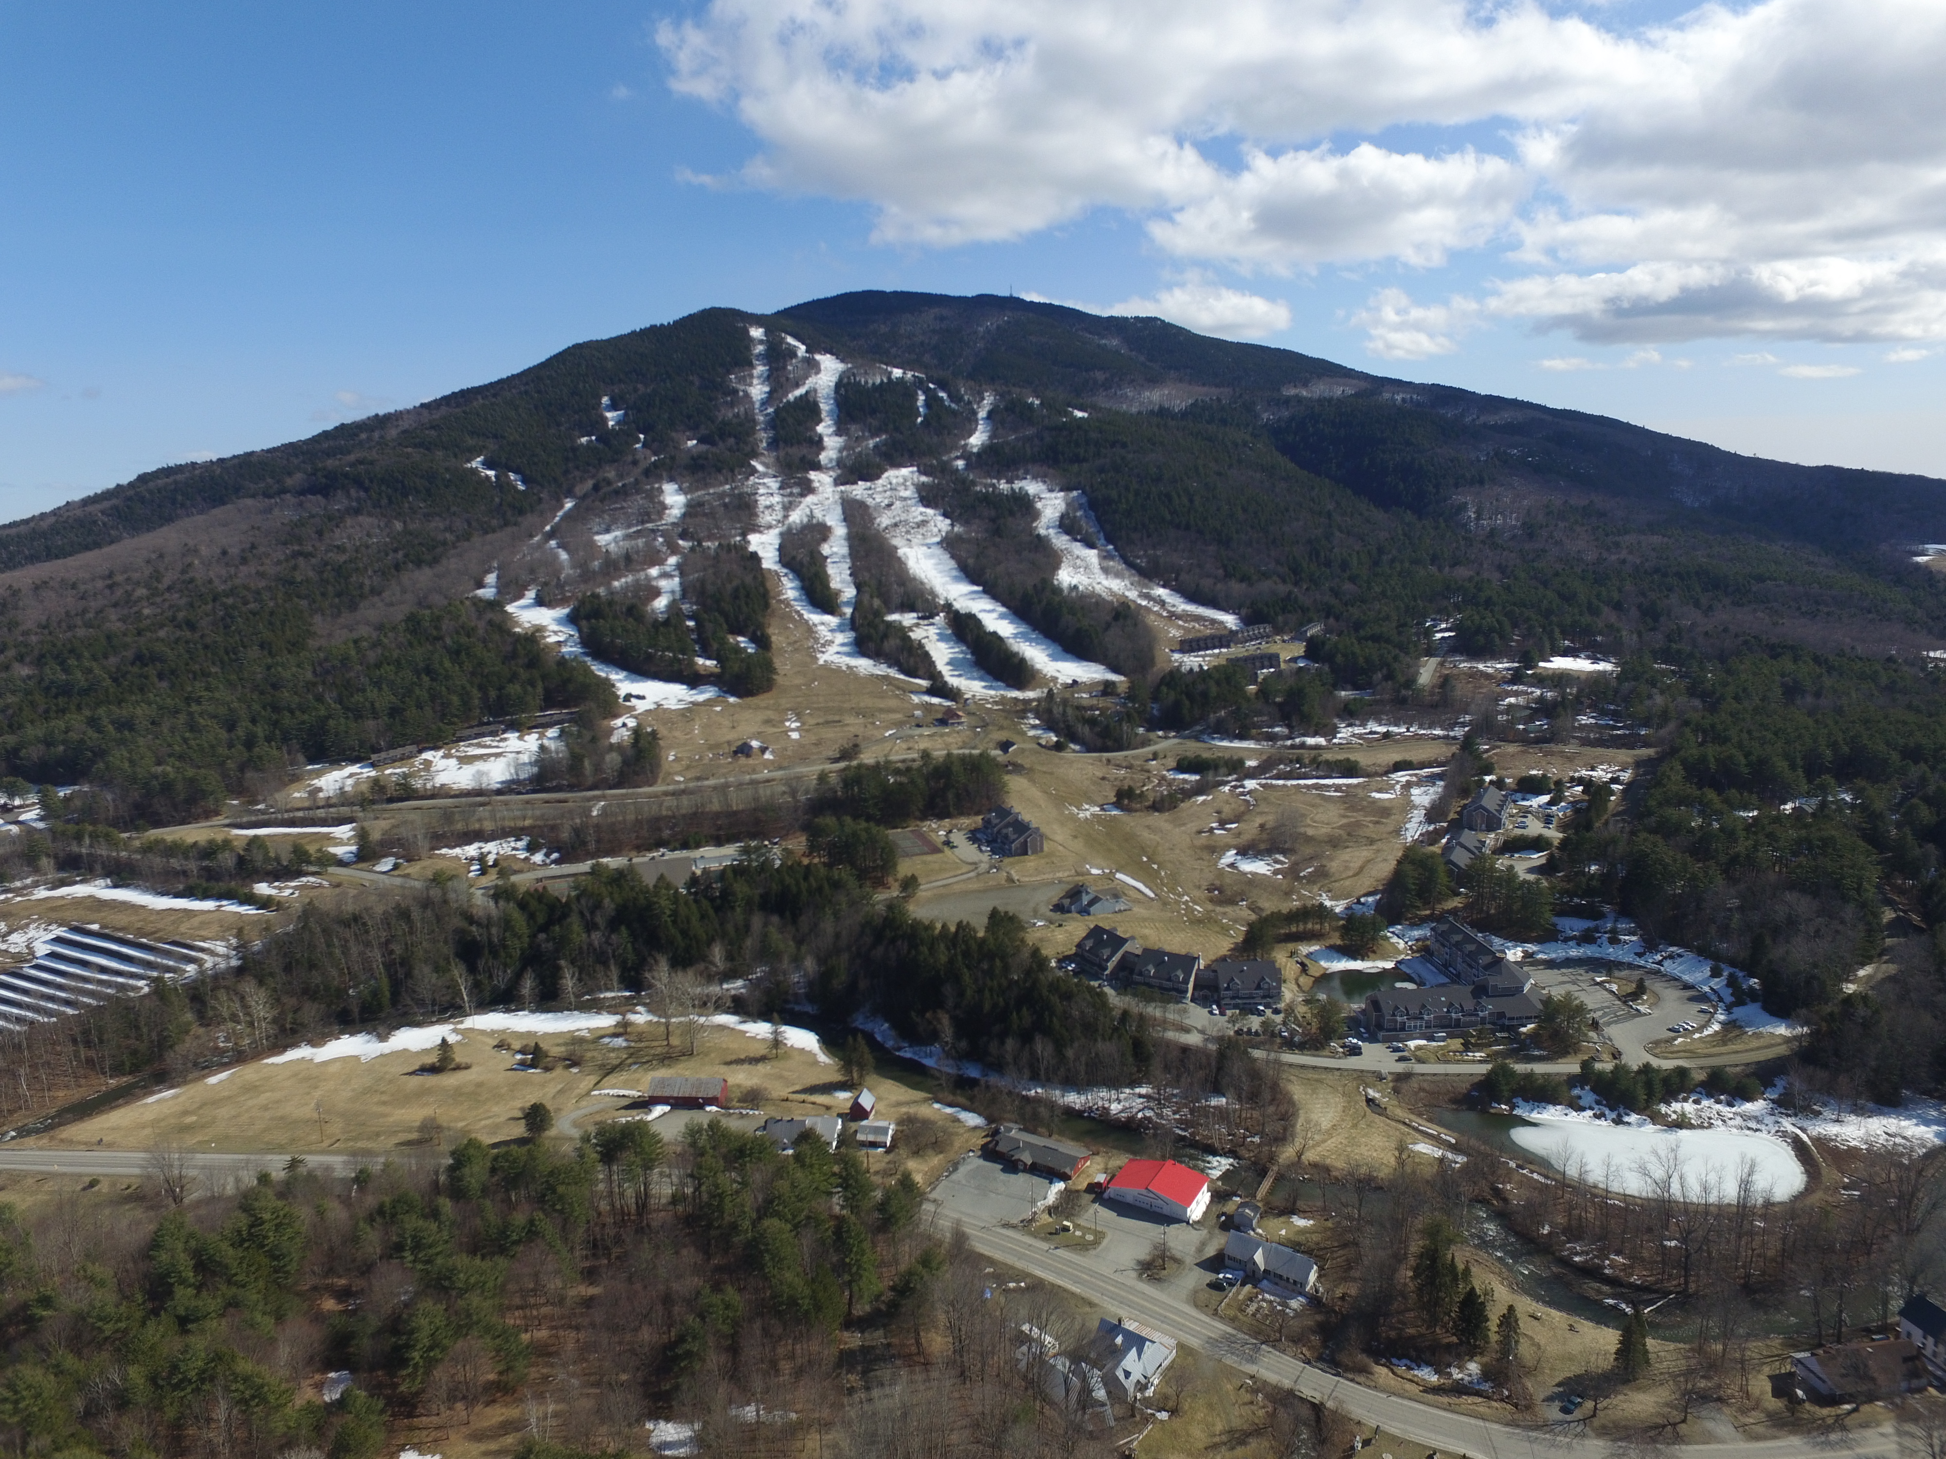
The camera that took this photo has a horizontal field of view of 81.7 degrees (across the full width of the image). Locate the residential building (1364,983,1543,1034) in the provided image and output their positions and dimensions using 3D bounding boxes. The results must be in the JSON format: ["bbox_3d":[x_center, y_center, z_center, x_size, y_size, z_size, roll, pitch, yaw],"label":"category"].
[{"bbox_3d":[138.000,79.230,324.390,46.000,10.000,13.500,-1,9,-5],"label":"residential building"}]

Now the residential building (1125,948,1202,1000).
[{"bbox_3d":[59.800,74.710,344.930,17.500,11.500,13.200,5,10,30],"label":"residential building"}]

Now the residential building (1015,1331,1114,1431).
[{"bbox_3d":[15.230,114.370,197.440,16.000,6.300,9.000,7,11,38],"label":"residential building"}]

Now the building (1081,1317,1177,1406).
[{"bbox_3d":[28.280,112.700,203.220,12.600,7.800,16.800,7,11,38],"label":"building"}]

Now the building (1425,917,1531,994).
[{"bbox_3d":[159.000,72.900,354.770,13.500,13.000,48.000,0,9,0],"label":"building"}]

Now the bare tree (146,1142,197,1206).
[{"bbox_3d":[-180.930,101.540,254.510,9.000,13.800,9.000,0,9,0],"label":"bare tree"}]

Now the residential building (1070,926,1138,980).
[{"bbox_3d":[42.000,69.690,354.260,13.500,11.500,17.300,-6,11,-35],"label":"residential building"}]

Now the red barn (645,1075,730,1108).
[{"bbox_3d":[-76.500,97.400,302.970,19.300,6.800,7.500,0,9,2],"label":"red barn"}]

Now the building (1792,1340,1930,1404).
[{"bbox_3d":[158.800,114.310,201.360,19.000,5.200,9.300,-1,9,-8],"label":"building"}]

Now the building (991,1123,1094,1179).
[{"bbox_3d":[17.000,102.850,274.970,21.500,4.800,10.800,5,10,30],"label":"building"}]

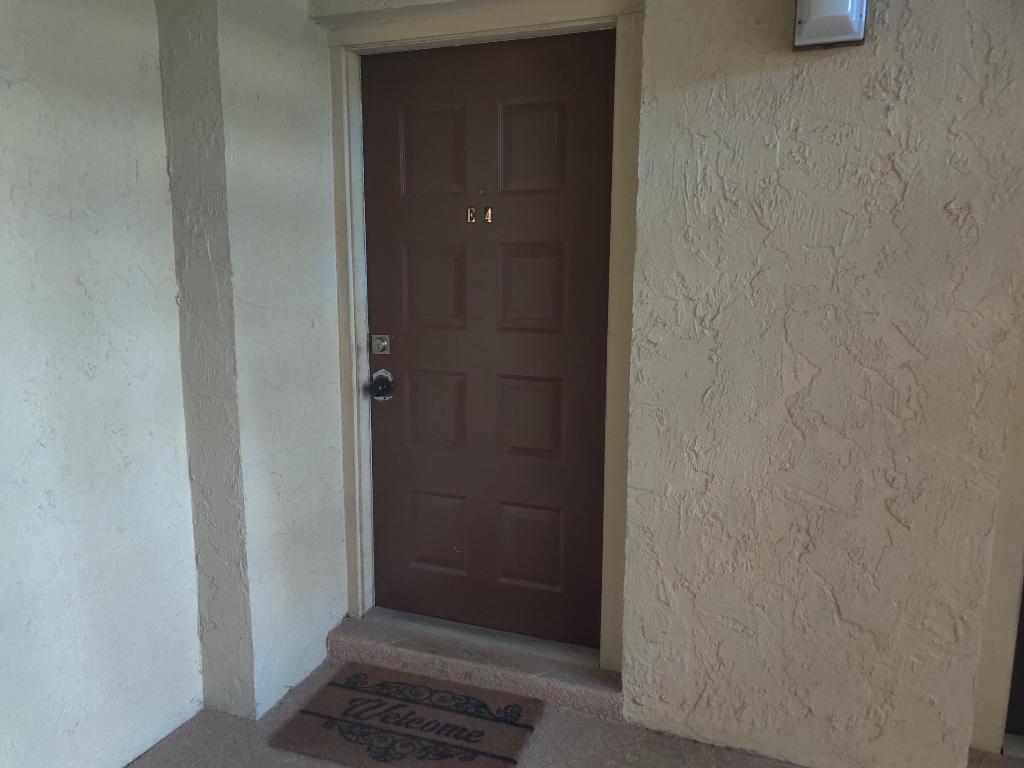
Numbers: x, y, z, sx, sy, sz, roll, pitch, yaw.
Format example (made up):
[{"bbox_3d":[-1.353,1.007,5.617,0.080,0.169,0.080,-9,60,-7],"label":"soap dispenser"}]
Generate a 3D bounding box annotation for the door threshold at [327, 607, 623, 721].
[{"bbox_3d":[-0.120,0.968,2.796,1.070,0.115,0.242,4,9,21],"label":"door threshold"}]

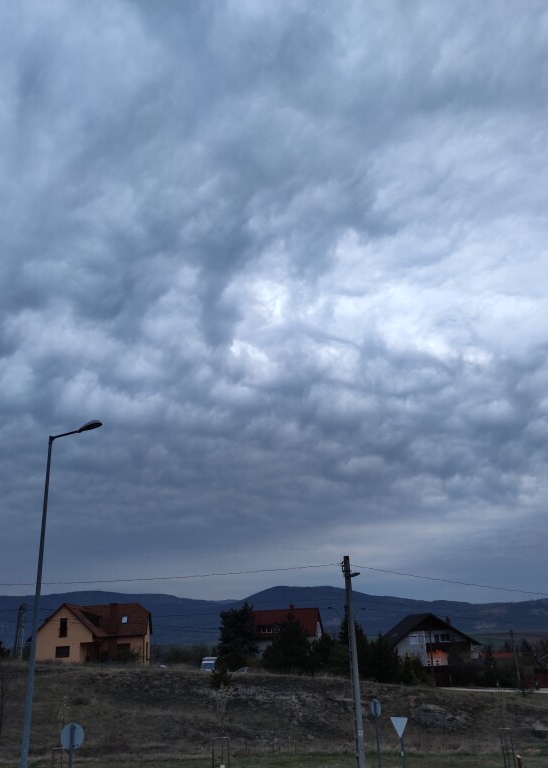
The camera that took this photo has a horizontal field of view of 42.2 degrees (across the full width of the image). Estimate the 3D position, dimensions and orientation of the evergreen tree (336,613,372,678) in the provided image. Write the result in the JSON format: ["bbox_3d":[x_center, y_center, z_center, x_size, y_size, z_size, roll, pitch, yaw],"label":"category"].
[{"bbox_3d":[10.747,35.029,96.021,4.460,8.390,4.460,-4,-20,5],"label":"evergreen tree"}]

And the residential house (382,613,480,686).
[{"bbox_3d":[22.845,40.046,107.000,11.960,9.530,12.000,-2,-20,-3],"label":"residential house"}]

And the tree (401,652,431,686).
[{"bbox_3d":[15.944,32.113,80.000,3.282,3.457,3.282,-6,-20,9],"label":"tree"}]

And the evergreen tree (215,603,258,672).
[{"bbox_3d":[-4.781,33.205,93.000,5.341,8.642,5.341,-1,-19,-3],"label":"evergreen tree"}]

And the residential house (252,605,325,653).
[{"bbox_3d":[0.769,36.779,103.817,12.000,8.400,9.500,-6,-20,9],"label":"residential house"}]

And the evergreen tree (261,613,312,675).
[{"bbox_3d":[1.709,32.846,90.017,6.150,7.390,6.150,-3,-20,0],"label":"evergreen tree"}]

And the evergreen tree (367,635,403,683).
[{"bbox_3d":[14.784,36.830,95.012,4.670,6.250,4.670,-5,-20,7],"label":"evergreen tree"}]

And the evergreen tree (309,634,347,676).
[{"bbox_3d":[6.909,34.352,90.000,4.923,5.335,4.923,-4,-19,3],"label":"evergreen tree"}]

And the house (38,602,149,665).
[{"bbox_3d":[-22.955,32.309,92.000,12.830,6.640,11.000,0,-20,-6],"label":"house"}]

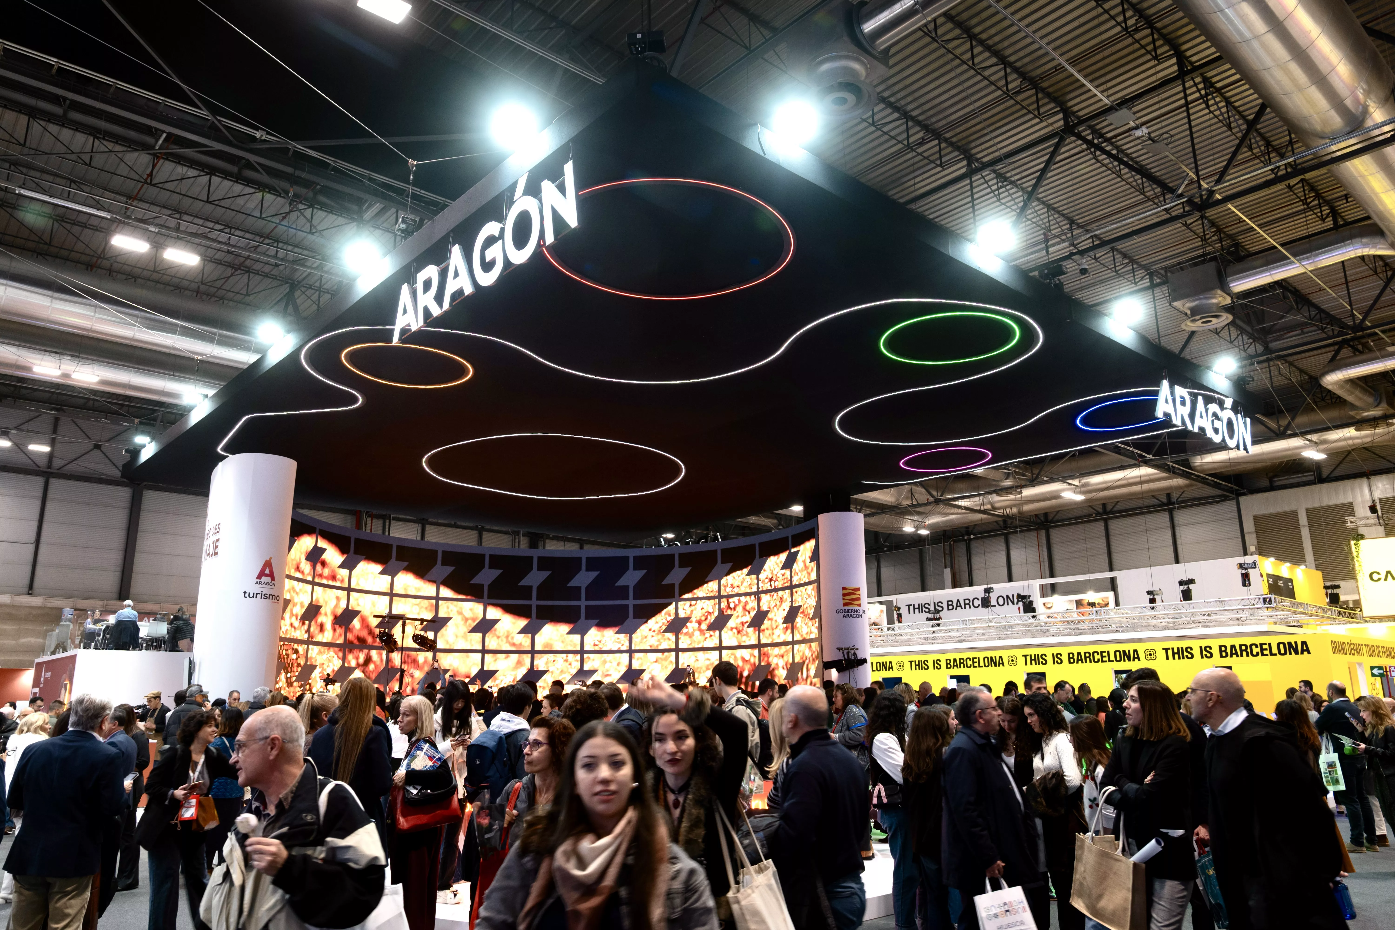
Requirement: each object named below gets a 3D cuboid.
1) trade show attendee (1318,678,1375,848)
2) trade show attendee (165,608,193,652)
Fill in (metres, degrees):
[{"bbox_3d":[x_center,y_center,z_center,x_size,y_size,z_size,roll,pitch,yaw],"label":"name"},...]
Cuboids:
[{"bbox_3d":[7.095,3.274,10.227,0.560,1.760,0.420,5,-15,-22],"label":"trade show attendee"},{"bbox_3d":[-12.832,4.103,23.100,0.750,1.300,0.520,-14,-19,42],"label":"trade show attendee"}]

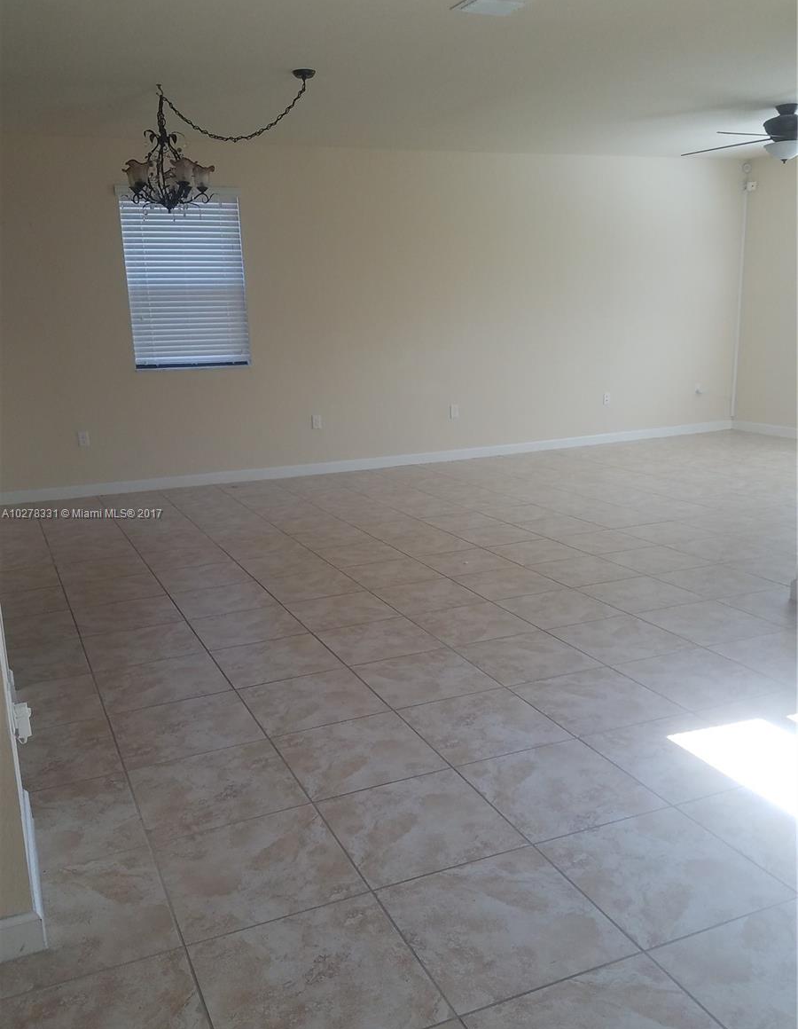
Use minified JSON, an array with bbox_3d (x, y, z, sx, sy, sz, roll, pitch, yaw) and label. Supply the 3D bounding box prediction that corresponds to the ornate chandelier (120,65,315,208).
[{"bbox_3d":[-1.103,-2.245,4.863,1.270,0.740,0.570,1,15,12],"label":"ornate chandelier"}]

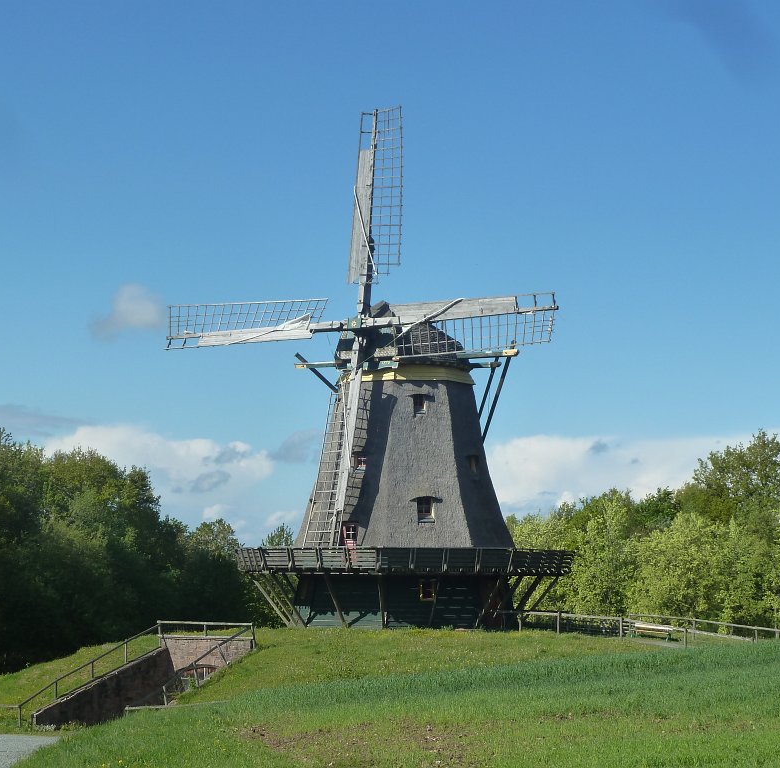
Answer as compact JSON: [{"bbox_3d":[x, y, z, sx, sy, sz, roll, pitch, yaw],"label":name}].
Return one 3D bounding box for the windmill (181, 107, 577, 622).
[{"bbox_3d":[0.770,-0.740,91.670,21.900,25.110,16.000,-3,-7,30],"label":"windmill"}]

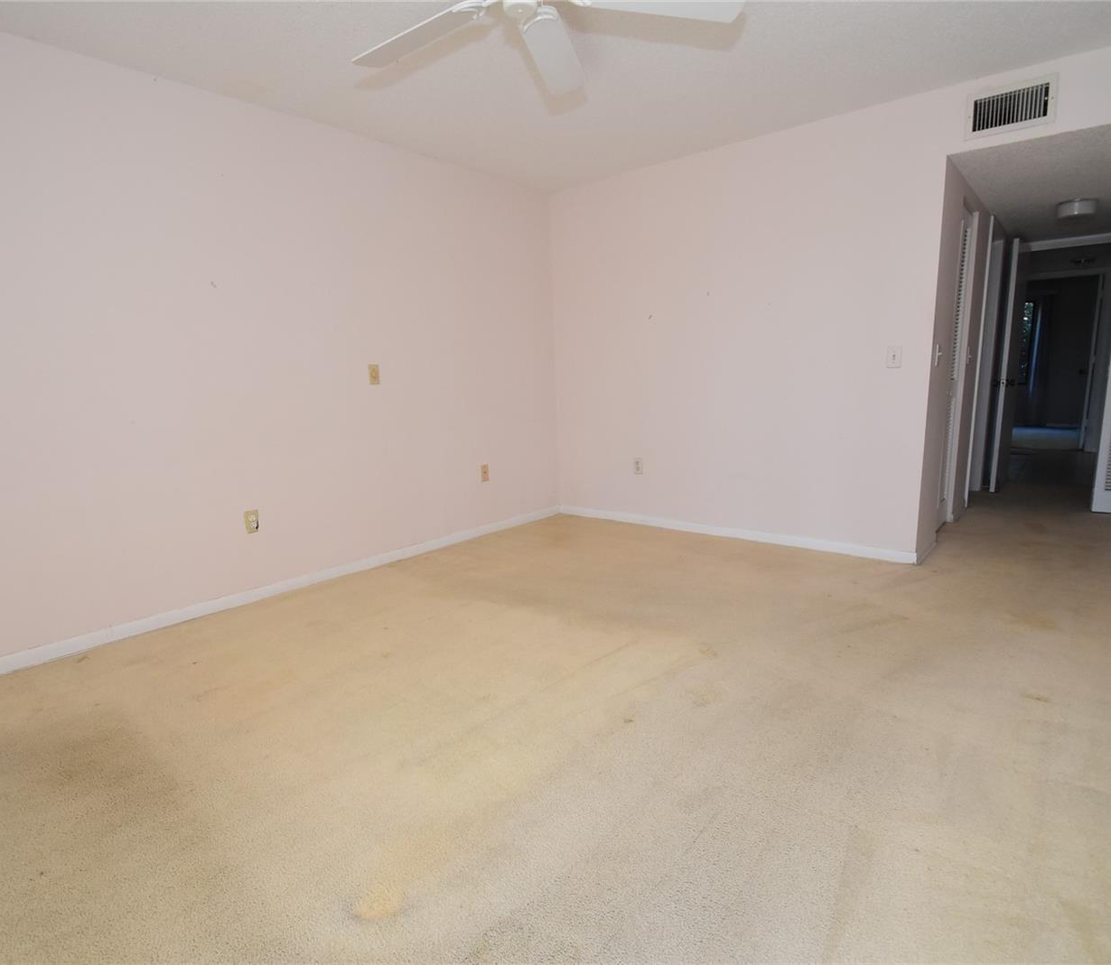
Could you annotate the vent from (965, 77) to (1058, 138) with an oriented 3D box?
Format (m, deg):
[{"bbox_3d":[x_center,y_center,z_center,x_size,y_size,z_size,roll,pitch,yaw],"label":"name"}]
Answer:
[{"bbox_3d":[2.159,-1.778,2.864,0.350,0.205,0.030,8,14,40],"label":"vent"}]

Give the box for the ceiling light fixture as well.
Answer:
[{"bbox_3d":[3.523,-1.847,4.068,0.211,0.085,0.211,8,14,40],"label":"ceiling light fixture"}]

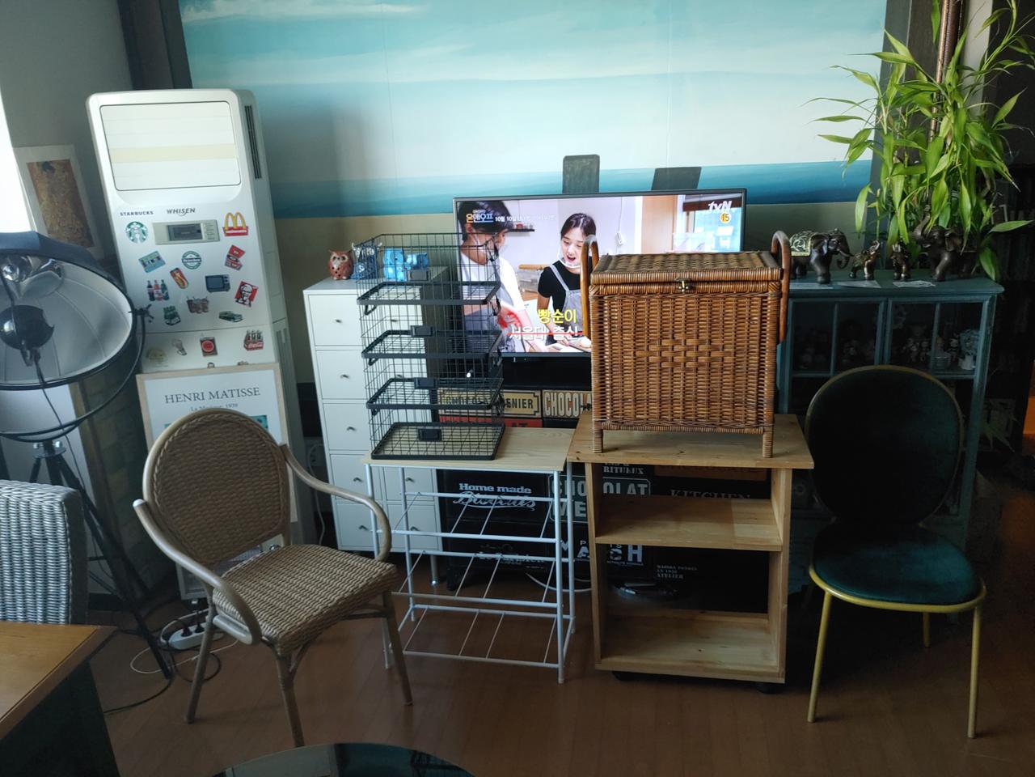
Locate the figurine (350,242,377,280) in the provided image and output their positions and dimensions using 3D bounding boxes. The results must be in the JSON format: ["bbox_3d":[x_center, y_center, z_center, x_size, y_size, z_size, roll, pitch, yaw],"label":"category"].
[{"bbox_3d":[-0.554,-0.467,2.833,0.089,0.123,0.075,-4,16,-4],"label":"figurine"}]

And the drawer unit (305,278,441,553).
[{"bbox_3d":[-0.467,0.131,2.963,0.407,1.103,0.428,-1,17,8],"label":"drawer unit"}]

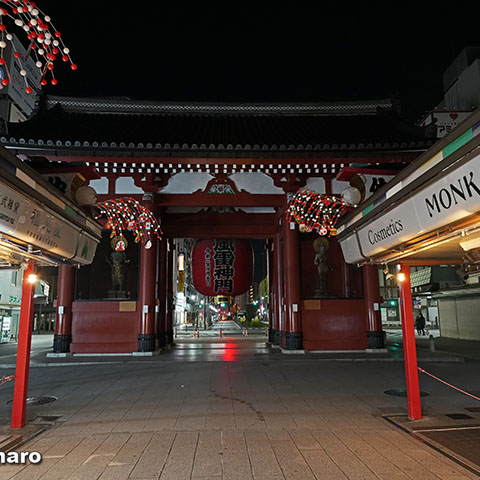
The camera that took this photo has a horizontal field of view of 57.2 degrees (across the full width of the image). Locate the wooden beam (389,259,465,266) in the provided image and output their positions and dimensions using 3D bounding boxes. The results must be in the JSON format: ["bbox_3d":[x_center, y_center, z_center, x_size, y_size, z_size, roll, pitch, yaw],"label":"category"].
[{"bbox_3d":[2.720,0.330,6.316,1.000,0.100,0.130,0,-10,-3],"label":"wooden beam"}]

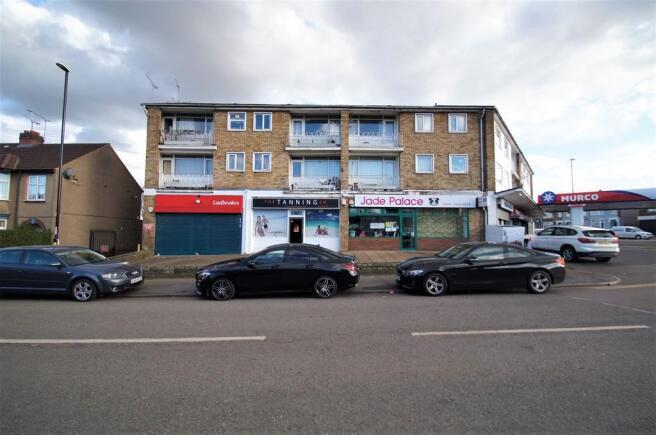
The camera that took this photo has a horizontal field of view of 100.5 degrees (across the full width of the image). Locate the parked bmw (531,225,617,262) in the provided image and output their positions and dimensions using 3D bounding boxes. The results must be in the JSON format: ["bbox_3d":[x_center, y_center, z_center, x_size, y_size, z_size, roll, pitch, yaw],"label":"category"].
[{"bbox_3d":[12.090,1.283,14.207,1.820,1.600,4.440,0,-3,-4],"label":"parked bmw"}]

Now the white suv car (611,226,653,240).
[{"bbox_3d":[38.600,2.058,34.743,1.800,1.750,4.300,0,-3,-6],"label":"white suv car"}]

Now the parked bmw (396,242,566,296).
[{"bbox_3d":[4.325,1.452,8.097,4.640,1.370,1.820,0,-3,-3],"label":"parked bmw"}]

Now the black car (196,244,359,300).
[{"bbox_3d":[-1.389,1.481,7.996,4.630,1.430,1.780,0,-3,-3],"label":"black car"}]

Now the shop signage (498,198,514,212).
[{"bbox_3d":[13.485,-0.940,20.484,0.200,0.550,4.200,-2,-3,41],"label":"shop signage"}]

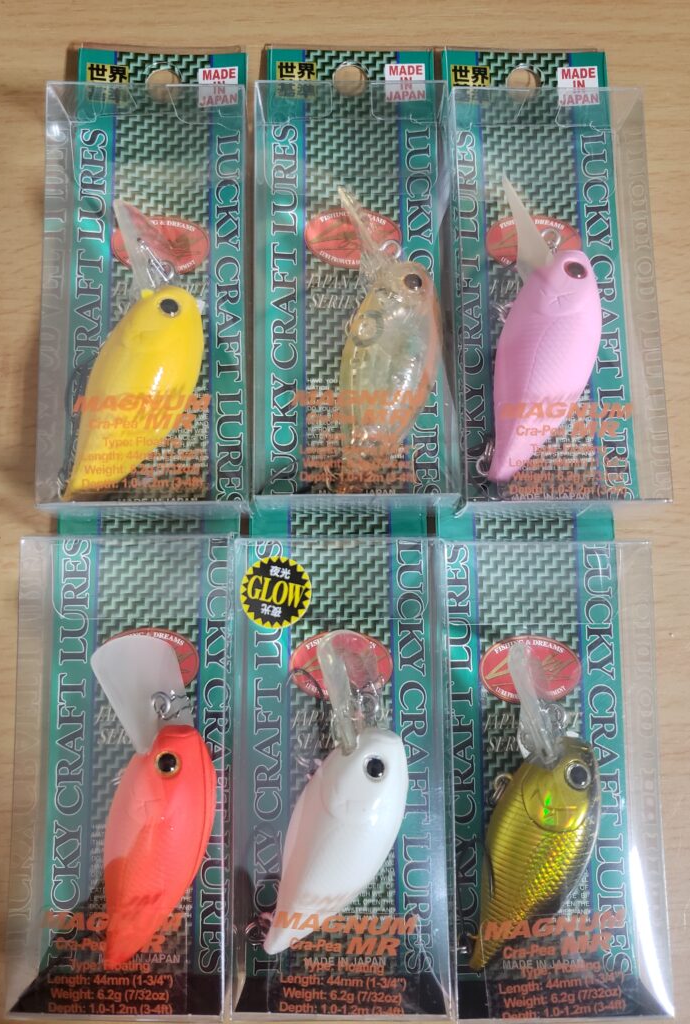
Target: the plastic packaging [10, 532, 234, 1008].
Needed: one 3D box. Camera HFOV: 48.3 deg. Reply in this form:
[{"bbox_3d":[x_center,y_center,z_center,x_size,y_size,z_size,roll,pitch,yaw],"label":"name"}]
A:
[{"bbox_3d":[-0.037,0.041,0.136,0.036,0.013,0.084,0,84,1],"label":"plastic packaging"}]

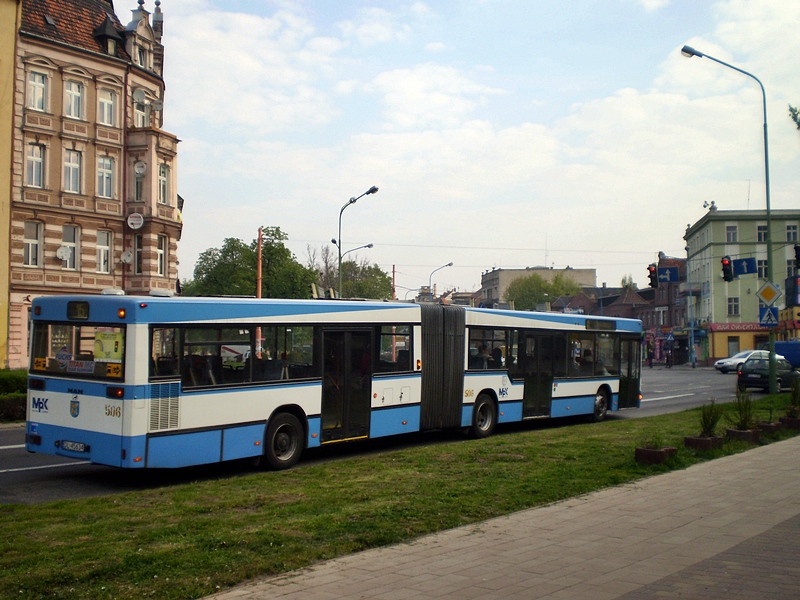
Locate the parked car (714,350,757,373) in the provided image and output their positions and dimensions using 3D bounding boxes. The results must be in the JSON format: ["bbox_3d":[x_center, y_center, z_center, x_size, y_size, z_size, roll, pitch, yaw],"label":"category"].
[{"bbox_3d":[21.800,3.850,60.000,4.400,1.450,1.760,1,-3,-23],"label":"parked car"}]

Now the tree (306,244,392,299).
[{"bbox_3d":[-4.270,0.360,82.000,7.300,10.100,7.000,0,-2,0],"label":"tree"}]

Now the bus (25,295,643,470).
[{"bbox_3d":[0.588,1.570,21.550,2.520,2.950,17.900,-2,-3,37],"label":"bus"}]

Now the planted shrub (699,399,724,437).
[{"bbox_3d":[4.814,1.831,15.000,0.400,0.560,0.400,-1,-3,18],"label":"planted shrub"}]

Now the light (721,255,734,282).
[{"bbox_3d":[12.729,-1.204,37.700,0.380,1.020,0.400,-2,-3,36],"label":"light"}]

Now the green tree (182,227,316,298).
[{"bbox_3d":[-10.540,0.000,68.000,9.200,9.600,8.500,0,-2,-9],"label":"green tree"}]

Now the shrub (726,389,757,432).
[{"bbox_3d":[5.594,1.786,15.900,0.490,0.690,0.480,-1,-3,19],"label":"shrub"}]

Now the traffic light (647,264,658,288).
[{"bbox_3d":[10.544,-0.981,40.500,0.380,1.000,0.400,-2,-3,42],"label":"traffic light"}]

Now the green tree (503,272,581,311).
[{"bbox_3d":[16.300,1.750,112.000,9.000,9.900,8.500,0,-2,8],"label":"green tree"}]

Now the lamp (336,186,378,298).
[{"bbox_3d":[-1.980,-0.680,47.300,2.500,9.500,0.350,-2,-3,37],"label":"lamp"}]

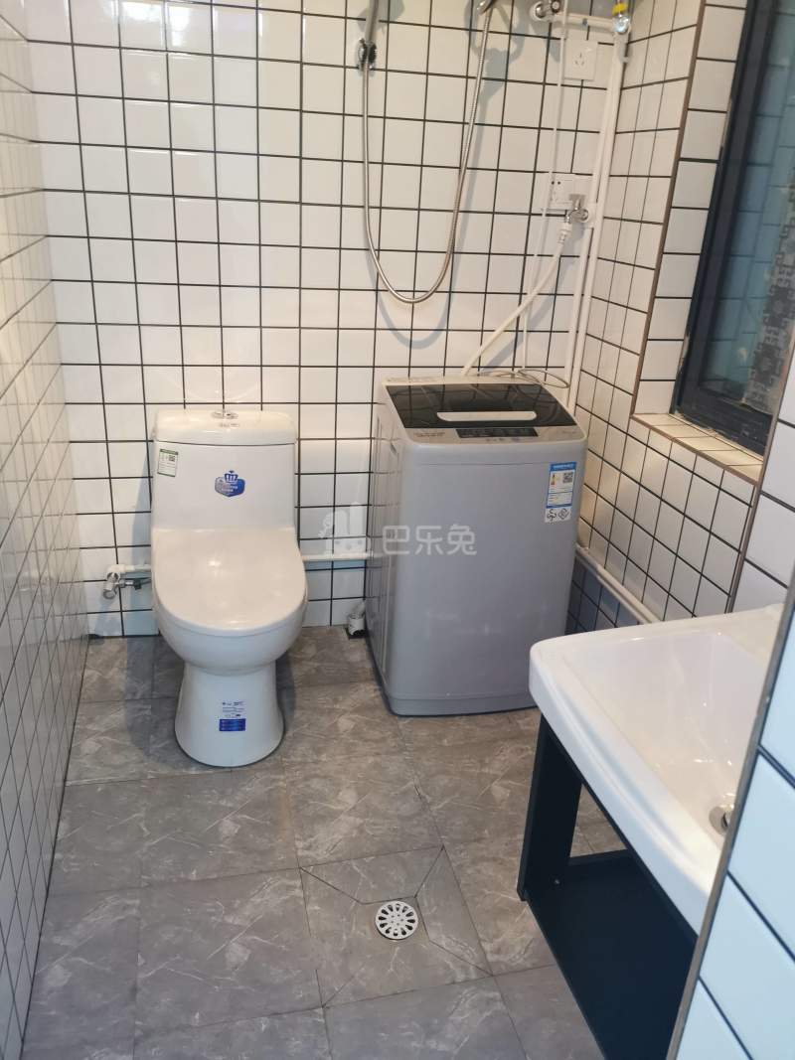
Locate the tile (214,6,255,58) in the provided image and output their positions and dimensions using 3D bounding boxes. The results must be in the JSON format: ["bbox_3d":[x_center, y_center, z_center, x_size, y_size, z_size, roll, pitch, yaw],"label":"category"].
[{"bbox_3d":[-0.365,-1.122,1.865,0.098,0.098,0.010,-2,24,-12],"label":"tile"}]

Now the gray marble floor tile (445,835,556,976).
[{"bbox_3d":[0.281,0.713,1.598,0.300,0.010,0.300,-2,24,-12],"label":"gray marble floor tile"}]

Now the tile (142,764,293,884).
[{"bbox_3d":[-0.379,0.624,1.765,0.300,0.010,0.300,-2,25,-14],"label":"tile"}]

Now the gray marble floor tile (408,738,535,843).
[{"bbox_3d":[0.209,0.592,1.866,0.298,0.010,0.298,-2,24,-13],"label":"gray marble floor tile"}]

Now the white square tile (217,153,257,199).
[{"bbox_3d":[-0.381,-0.842,1.977,0.098,0.098,0.009,-2,24,-13],"label":"white square tile"}]

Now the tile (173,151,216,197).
[{"bbox_3d":[-0.490,-0.860,2.005,0.100,0.100,0.008,-2,24,-13],"label":"tile"}]

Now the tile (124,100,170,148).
[{"bbox_3d":[-0.573,-0.931,1.901,0.099,0.099,0.009,-2,23,-13],"label":"tile"}]

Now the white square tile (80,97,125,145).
[{"bbox_3d":[-0.671,-0.927,1.879,0.099,0.099,0.009,-2,23,-13],"label":"white square tile"}]

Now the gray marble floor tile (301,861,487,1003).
[{"bbox_3d":[-0.012,0.724,1.533,0.300,0.010,0.300,-2,24,-12],"label":"gray marble floor tile"}]

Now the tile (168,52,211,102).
[{"bbox_3d":[-0.479,-1.049,1.924,0.100,0.100,0.008,-2,24,-13],"label":"tile"}]

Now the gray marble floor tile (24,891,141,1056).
[{"bbox_3d":[-0.539,0.757,1.440,0.168,0.010,0.300,-2,25,-14],"label":"gray marble floor tile"}]

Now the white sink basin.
[{"bbox_3d":[0.369,0.263,0.893,0.365,0.159,0.452,-3,24,-14],"label":"white sink basin"}]

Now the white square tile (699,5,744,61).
[{"bbox_3d":[0.711,-1.091,1.820,0.100,0.100,0.008,-2,24,-13],"label":"white square tile"}]

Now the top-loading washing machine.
[{"bbox_3d":[0.176,0.037,2.150,0.438,0.779,0.426,-2,24,-13],"label":"top-loading washing machine"}]

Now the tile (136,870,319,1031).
[{"bbox_3d":[-0.304,0.735,1.468,0.300,0.010,0.300,-2,24,-12],"label":"tile"}]

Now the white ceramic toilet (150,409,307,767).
[{"bbox_3d":[-0.406,0.121,2.001,0.370,0.680,0.683,-1,23,-11],"label":"white ceramic toilet"}]

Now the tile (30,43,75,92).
[{"bbox_3d":[-0.759,-1.016,1.819,0.089,0.099,0.009,-2,23,-13],"label":"tile"}]

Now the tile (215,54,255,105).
[{"bbox_3d":[-0.379,-1.052,1.946,0.100,0.100,0.008,-2,24,-13],"label":"tile"}]

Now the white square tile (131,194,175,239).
[{"bbox_3d":[-0.582,-0.745,1.979,0.098,0.098,0.010,-2,24,-12],"label":"white square tile"}]

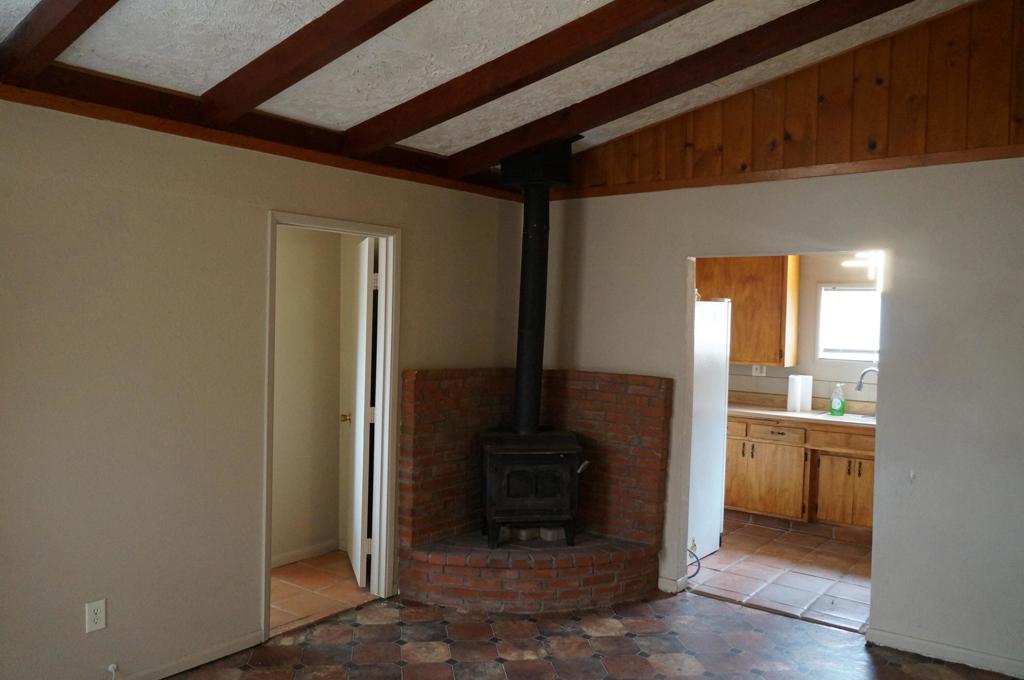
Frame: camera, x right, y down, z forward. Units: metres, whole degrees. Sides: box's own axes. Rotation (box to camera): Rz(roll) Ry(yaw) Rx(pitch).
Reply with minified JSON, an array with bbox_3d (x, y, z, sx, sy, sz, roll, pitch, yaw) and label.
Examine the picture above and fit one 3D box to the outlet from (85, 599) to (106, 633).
[{"bbox_3d":[-1.700,1.132,3.140,0.010,0.117,0.074,3,2,39],"label":"outlet"}]

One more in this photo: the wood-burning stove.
[{"bbox_3d":[0.102,0.007,4.626,0.560,2.367,0.490,1,2,-12],"label":"wood-burning stove"}]

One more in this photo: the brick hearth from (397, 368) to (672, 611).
[{"bbox_3d":[0.139,0.844,4.773,1.640,1.270,1.170,1,2,-6],"label":"brick hearth"}]

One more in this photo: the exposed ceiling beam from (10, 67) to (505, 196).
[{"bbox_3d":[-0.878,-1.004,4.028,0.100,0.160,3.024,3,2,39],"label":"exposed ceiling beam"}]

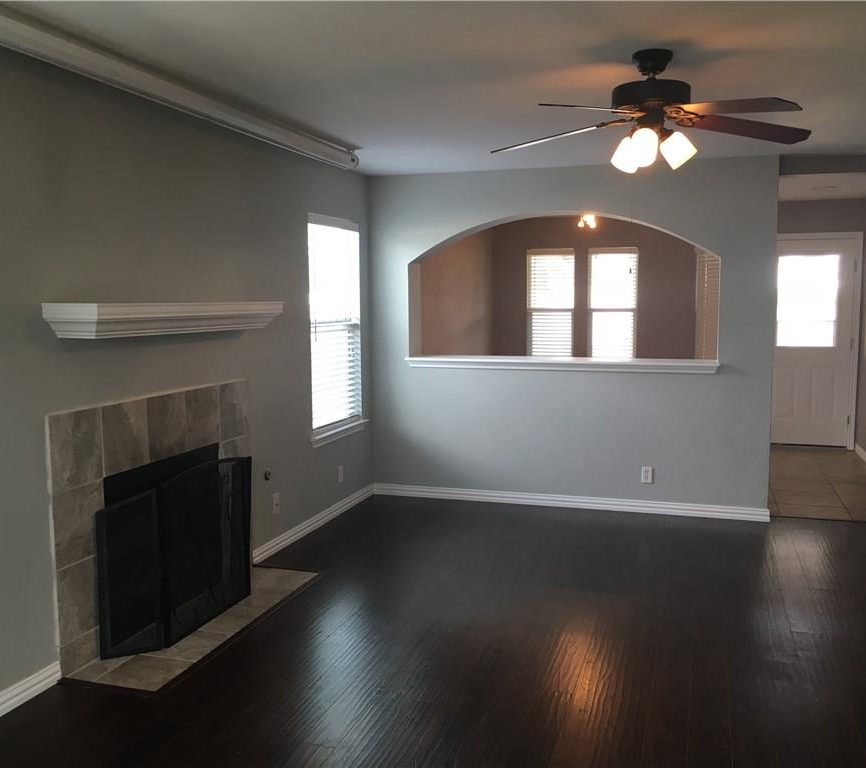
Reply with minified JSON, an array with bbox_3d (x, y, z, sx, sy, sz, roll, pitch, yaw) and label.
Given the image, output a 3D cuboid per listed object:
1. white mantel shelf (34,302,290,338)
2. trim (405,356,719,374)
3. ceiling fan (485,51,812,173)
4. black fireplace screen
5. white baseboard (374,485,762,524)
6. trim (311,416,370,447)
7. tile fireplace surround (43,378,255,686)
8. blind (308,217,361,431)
[{"bbox_3d":[-1.158,-0.310,3.987,0.255,0.133,1.504,1,6,17],"label":"white mantel shelf"},{"bbox_3d":[0.911,-0.146,6.279,2.244,0.070,0.330,1,6,17],"label":"trim"},{"bbox_3d":[0.818,-1.023,3.252,1.300,0.445,1.300,1,6,17],"label":"ceiling fan"},{"bbox_3d":[-1.147,0.741,4.076,0.210,0.758,1.082,1,6,17],"label":"black fireplace screen"},{"bbox_3d":[0.908,0.852,6.234,2.887,0.085,0.016,1,6,17],"label":"white baseboard"},{"bbox_3d":[-0.672,0.345,6.046,0.113,0.082,1.000,1,6,17],"label":"trim"},{"bbox_3d":[-1.272,0.582,4.132,0.025,1.066,1.549,1,6,17],"label":"tile fireplace surround"},{"bbox_3d":[-0.720,-0.416,5.984,0.062,1.423,0.840,1,6,17],"label":"blind"}]

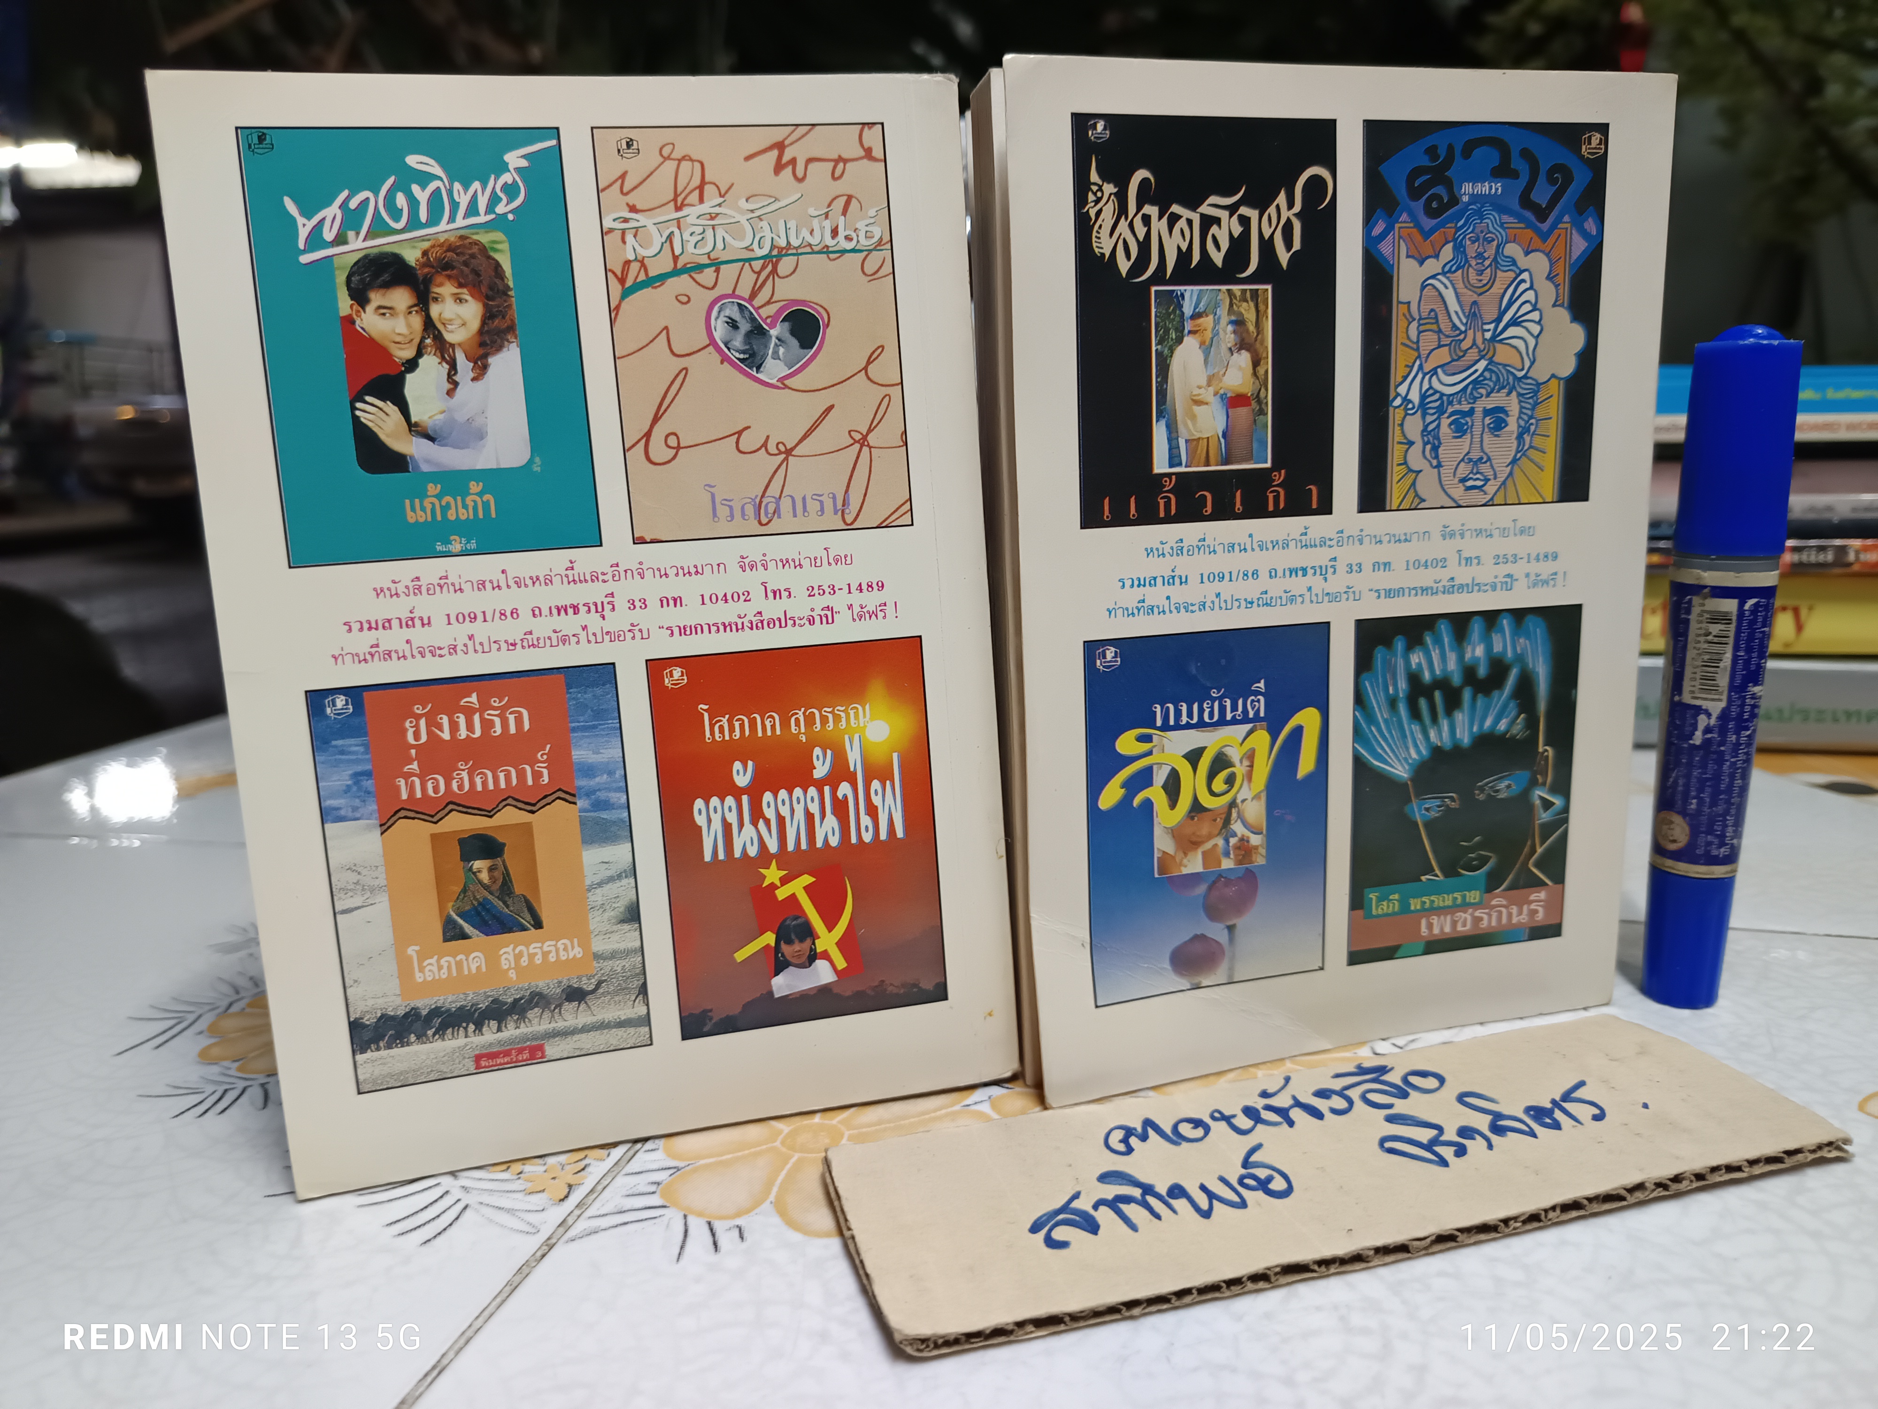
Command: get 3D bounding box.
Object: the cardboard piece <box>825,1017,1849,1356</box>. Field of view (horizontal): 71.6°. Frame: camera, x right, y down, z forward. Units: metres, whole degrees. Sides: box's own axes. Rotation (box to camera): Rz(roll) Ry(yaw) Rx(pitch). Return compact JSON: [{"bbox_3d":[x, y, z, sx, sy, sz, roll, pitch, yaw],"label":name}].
[{"bbox_3d":[0.067,0.078,0.226,0.166,0.004,0.053,-6,14,-13],"label":"cardboard piece"}]

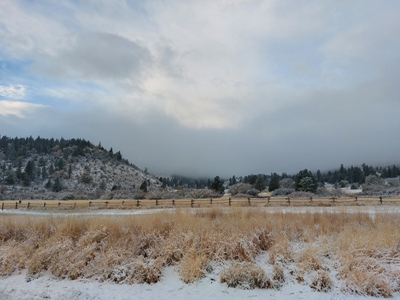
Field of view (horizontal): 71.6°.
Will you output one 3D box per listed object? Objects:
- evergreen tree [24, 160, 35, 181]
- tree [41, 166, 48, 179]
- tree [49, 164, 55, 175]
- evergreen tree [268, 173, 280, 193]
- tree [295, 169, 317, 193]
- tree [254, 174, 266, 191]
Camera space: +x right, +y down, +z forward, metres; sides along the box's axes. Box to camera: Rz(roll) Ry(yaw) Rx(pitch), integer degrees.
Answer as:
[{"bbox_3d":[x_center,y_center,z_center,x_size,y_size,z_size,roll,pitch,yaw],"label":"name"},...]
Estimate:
[{"bbox_3d":[-116.480,14.217,190.000,7.537,14.046,7.537,0,-8,0],"label":"evergreen tree"},{"bbox_3d":[-114.772,16.818,205.000,5.545,9.241,5.545,0,-8,0],"label":"tree"},{"bbox_3d":[-117.815,15.669,220.000,4.760,8.330,4.760,0,-8,0],"label":"tree"},{"bbox_3d":[32.777,14.299,122.000,5.279,8.359,5.279,0,-8,0],"label":"evergreen tree"},{"bbox_3d":[43.856,12.815,115.000,9.331,9.870,8.864,0,-8,0],"label":"tree"},{"bbox_3d":[26.181,14.432,120.000,5.193,7.227,5.193,0,-8,0],"label":"tree"}]

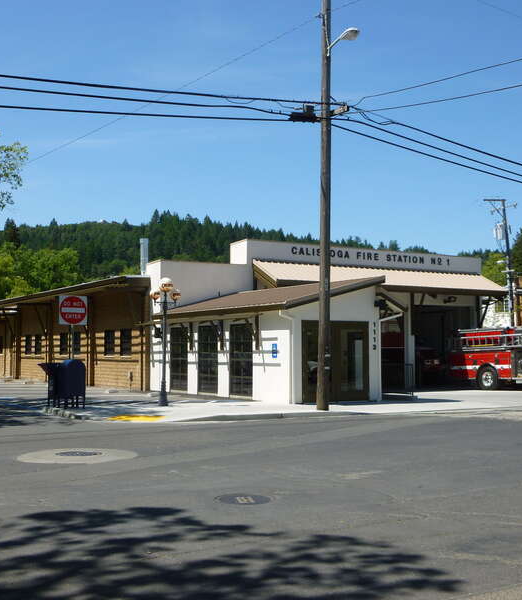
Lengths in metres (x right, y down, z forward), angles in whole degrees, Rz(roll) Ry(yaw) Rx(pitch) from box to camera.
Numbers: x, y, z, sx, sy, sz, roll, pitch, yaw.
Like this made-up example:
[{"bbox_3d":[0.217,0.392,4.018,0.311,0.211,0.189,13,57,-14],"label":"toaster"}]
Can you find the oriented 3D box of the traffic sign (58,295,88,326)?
[{"bbox_3d":[-4.873,0.278,20.400,0.760,0.760,0.040,2,-4,-31],"label":"traffic sign"}]

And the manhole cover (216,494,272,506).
[{"bbox_3d":[-0.190,2.187,8.520,0.600,0.040,0.600,0,-4,0],"label":"manhole cover"}]

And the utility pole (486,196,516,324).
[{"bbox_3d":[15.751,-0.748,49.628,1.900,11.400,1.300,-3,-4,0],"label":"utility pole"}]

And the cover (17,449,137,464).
[{"bbox_3d":[-2.830,2.428,12.120,1.880,0.050,1.880,0,-4,0],"label":"cover"}]

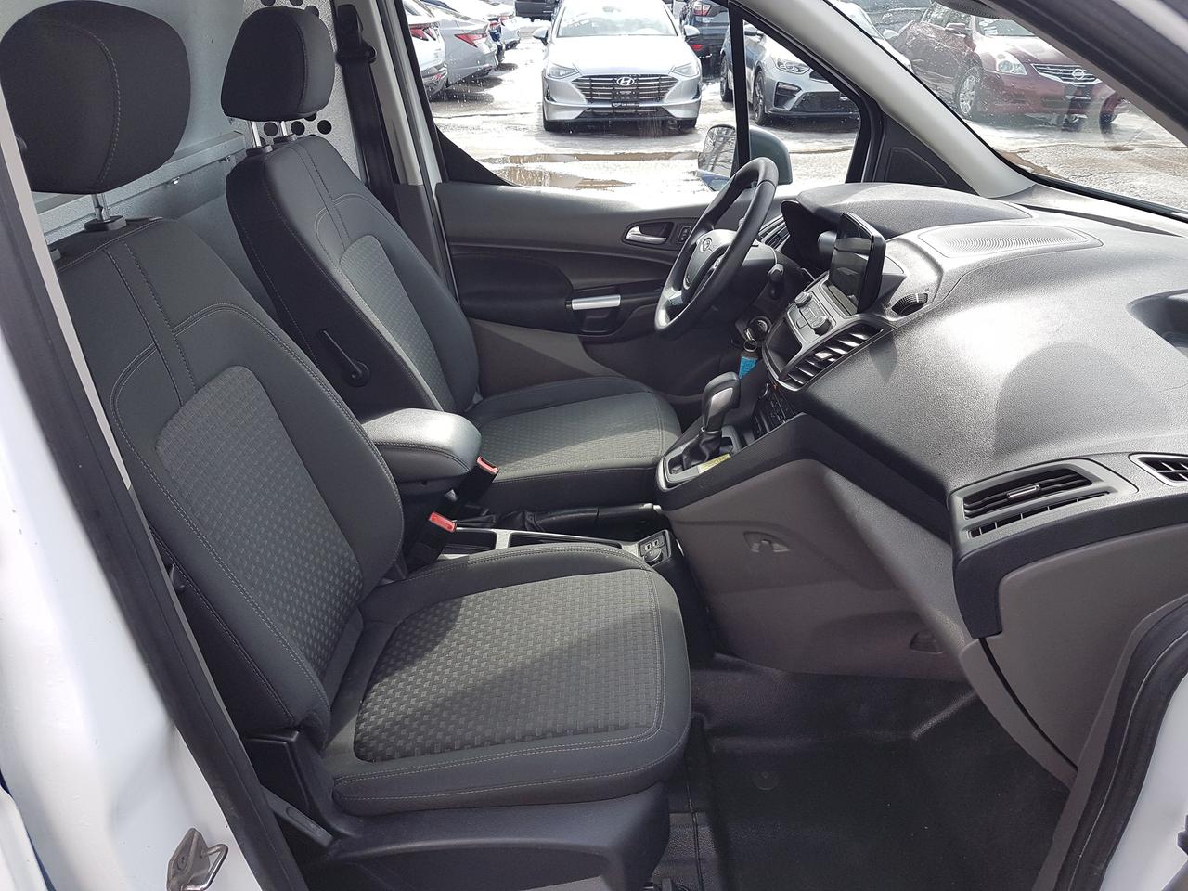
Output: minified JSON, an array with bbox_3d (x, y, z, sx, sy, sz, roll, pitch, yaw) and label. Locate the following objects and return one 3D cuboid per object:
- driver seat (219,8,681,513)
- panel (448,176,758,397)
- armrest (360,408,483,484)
[{"bbox_3d":[-0.236,-0.321,1.848,0.850,1.070,0.525,1,29,4],"label":"driver seat"},{"bbox_3d":[0.081,-0.332,2.244,0.900,0.640,0.140,1,29,4],"label":"panel"},{"bbox_3d":[-0.368,-0.006,1.652,0.310,0.090,0.135,1,29,4],"label":"armrest"}]

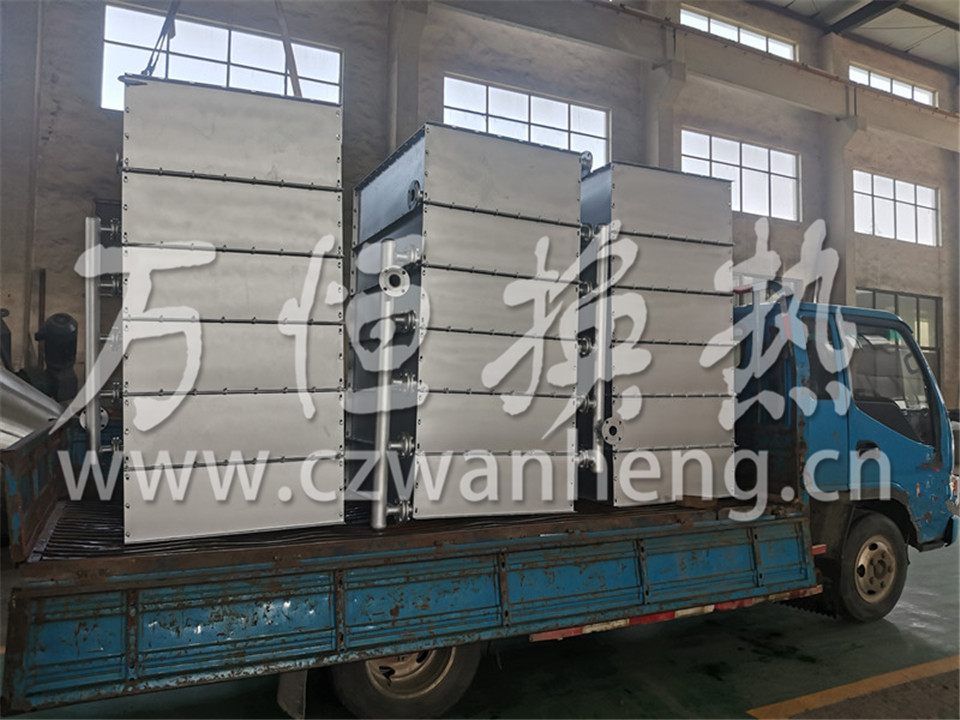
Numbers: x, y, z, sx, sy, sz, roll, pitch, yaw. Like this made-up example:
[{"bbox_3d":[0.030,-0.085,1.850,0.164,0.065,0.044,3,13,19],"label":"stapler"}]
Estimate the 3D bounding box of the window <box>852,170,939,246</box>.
[{"bbox_3d":[11.715,-4.263,20.292,3.750,1.680,0.150,2,-3,-27],"label":"window"}]

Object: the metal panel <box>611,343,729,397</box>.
[{"bbox_3d":[1.245,0.065,4.648,0.990,0.335,0.070,1,-2,-26],"label":"metal panel"}]

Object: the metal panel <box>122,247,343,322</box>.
[{"bbox_3d":[-1.138,-0.345,3.409,0.975,0.332,0.050,0,-1,-23],"label":"metal panel"}]

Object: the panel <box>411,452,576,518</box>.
[{"bbox_3d":[0.092,0.680,3.970,0.969,0.333,0.050,3,-3,-24],"label":"panel"}]

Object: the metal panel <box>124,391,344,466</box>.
[{"bbox_3d":[-1.129,0.316,3.393,0.975,0.329,0.050,0,-1,-23],"label":"metal panel"}]

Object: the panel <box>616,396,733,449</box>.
[{"bbox_3d":[1.243,0.400,4.616,0.956,0.334,0.050,1,-2,-24],"label":"panel"}]

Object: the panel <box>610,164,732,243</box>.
[{"bbox_3d":[1.246,-0.994,4.677,0.990,0.433,0.070,1,-2,-26],"label":"panel"}]

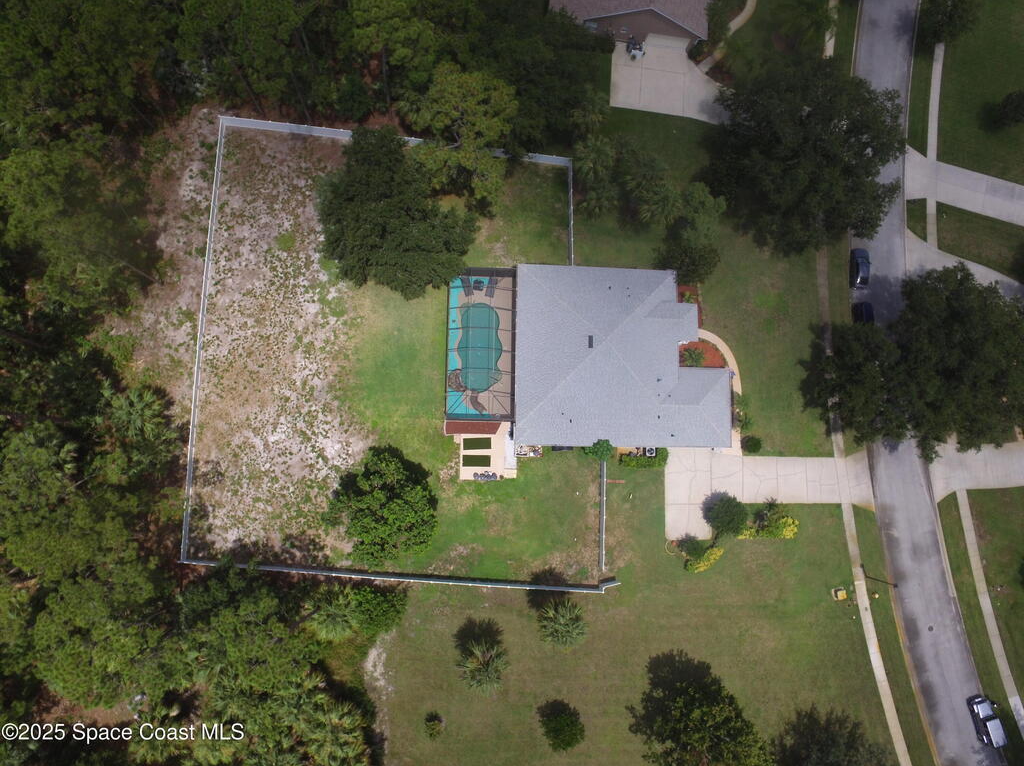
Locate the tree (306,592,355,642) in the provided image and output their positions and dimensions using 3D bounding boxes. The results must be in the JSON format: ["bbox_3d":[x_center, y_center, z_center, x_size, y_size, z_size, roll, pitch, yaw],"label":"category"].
[{"bbox_3d":[-16.259,20.881,54.030,4.300,6.500,4.300,1,84,-6],"label":"tree"}]

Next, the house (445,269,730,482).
[{"bbox_3d":[7.908,-1.207,58.918,29.340,6.200,21.750,1,84,-6],"label":"house"}]

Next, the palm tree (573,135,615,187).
[{"bbox_3d":[8.036,-22.198,60.983,4.000,6.500,4.000,1,84,-6],"label":"palm tree"}]

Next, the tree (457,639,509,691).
[{"bbox_3d":[-2.806,26.276,55.567,4.500,5.000,4.500,1,84,-6],"label":"tree"}]

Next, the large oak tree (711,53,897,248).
[{"bbox_3d":[30.170,-23.309,61.292,18.500,10.500,18.500,1,84,-6],"label":"large oak tree"}]

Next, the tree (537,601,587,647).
[{"bbox_3d":[4.604,22.467,56.304,4.400,5.800,4.400,1,84,-6],"label":"tree"}]

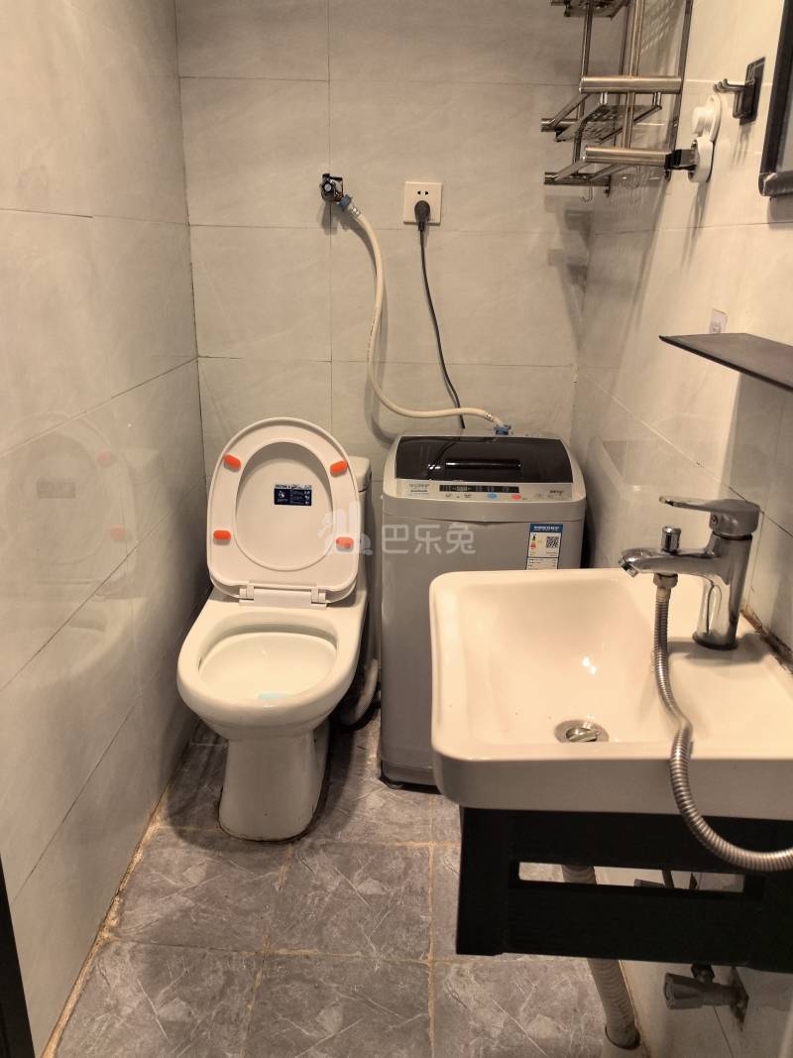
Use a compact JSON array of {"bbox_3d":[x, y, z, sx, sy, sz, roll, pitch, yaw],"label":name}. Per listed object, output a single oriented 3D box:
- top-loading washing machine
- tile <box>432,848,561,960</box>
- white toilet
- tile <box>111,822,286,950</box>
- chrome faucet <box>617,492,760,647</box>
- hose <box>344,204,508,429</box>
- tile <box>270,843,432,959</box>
[{"bbox_3d":[0.172,0.188,1.946,0.402,0.749,0.427,2,19,1],"label":"top-loading washing machine"},{"bbox_3d":[0.216,0.724,1.596,0.295,0.010,0.300,2,19,2],"label":"tile"},{"bbox_3d":[-0.259,0.192,1.820,0.387,0.804,0.739,1,19,-1],"label":"white toilet"},{"bbox_3d":[-0.368,0.694,1.609,0.286,0.010,0.300,2,19,2],"label":"tile"},{"bbox_3d":[0.304,0.043,0.873,0.138,0.156,0.050,2,19,2],"label":"chrome faucet"},{"bbox_3d":[0.076,-0.491,1.942,0.401,0.511,0.080,2,19,2],"label":"hose"},{"bbox_3d":[-0.079,0.709,1.601,0.291,0.010,0.302,2,19,2],"label":"tile"}]

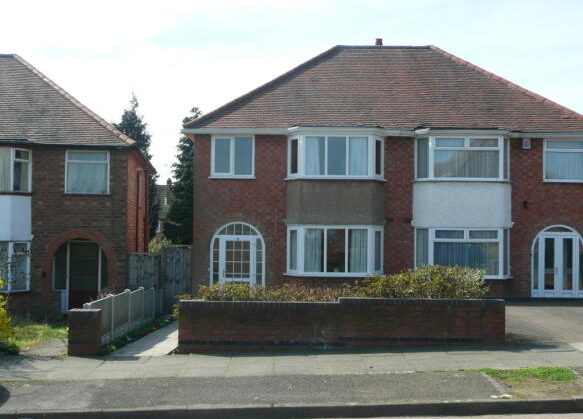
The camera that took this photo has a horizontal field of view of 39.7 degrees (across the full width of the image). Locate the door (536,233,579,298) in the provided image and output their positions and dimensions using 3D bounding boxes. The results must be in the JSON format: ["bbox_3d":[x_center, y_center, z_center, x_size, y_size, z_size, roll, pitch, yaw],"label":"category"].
[{"bbox_3d":[7.085,1.550,21.506,1.204,1.846,0.120,1,-2,1],"label":"door"}]

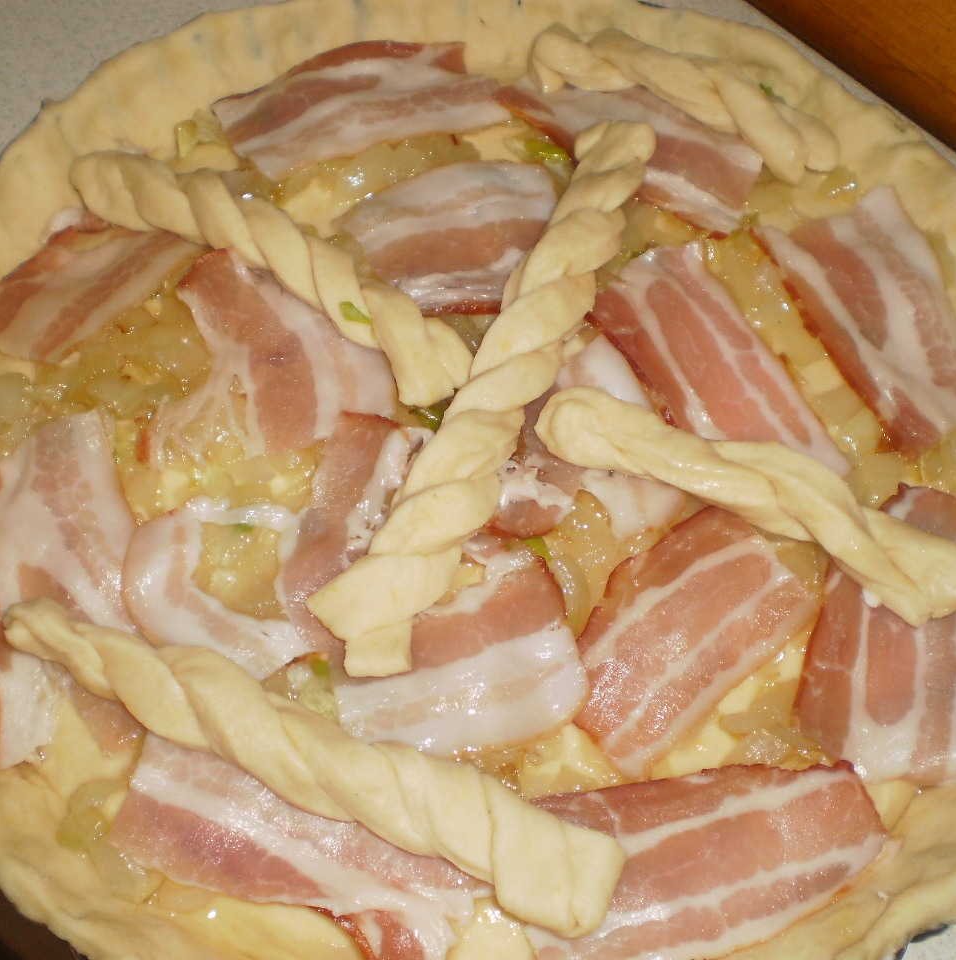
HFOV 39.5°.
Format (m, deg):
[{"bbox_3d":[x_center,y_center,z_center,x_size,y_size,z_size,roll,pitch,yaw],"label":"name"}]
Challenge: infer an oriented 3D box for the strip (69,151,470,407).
[{"bbox_3d":[-0.052,-0.057,0.340,0.119,0.014,0.025,33,67,14],"label":"strip"}]

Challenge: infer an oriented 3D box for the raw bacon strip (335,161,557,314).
[{"bbox_3d":[-0.008,-0.063,0.346,0.058,0.008,0.048,-1,63,-3],"label":"raw bacon strip"}]

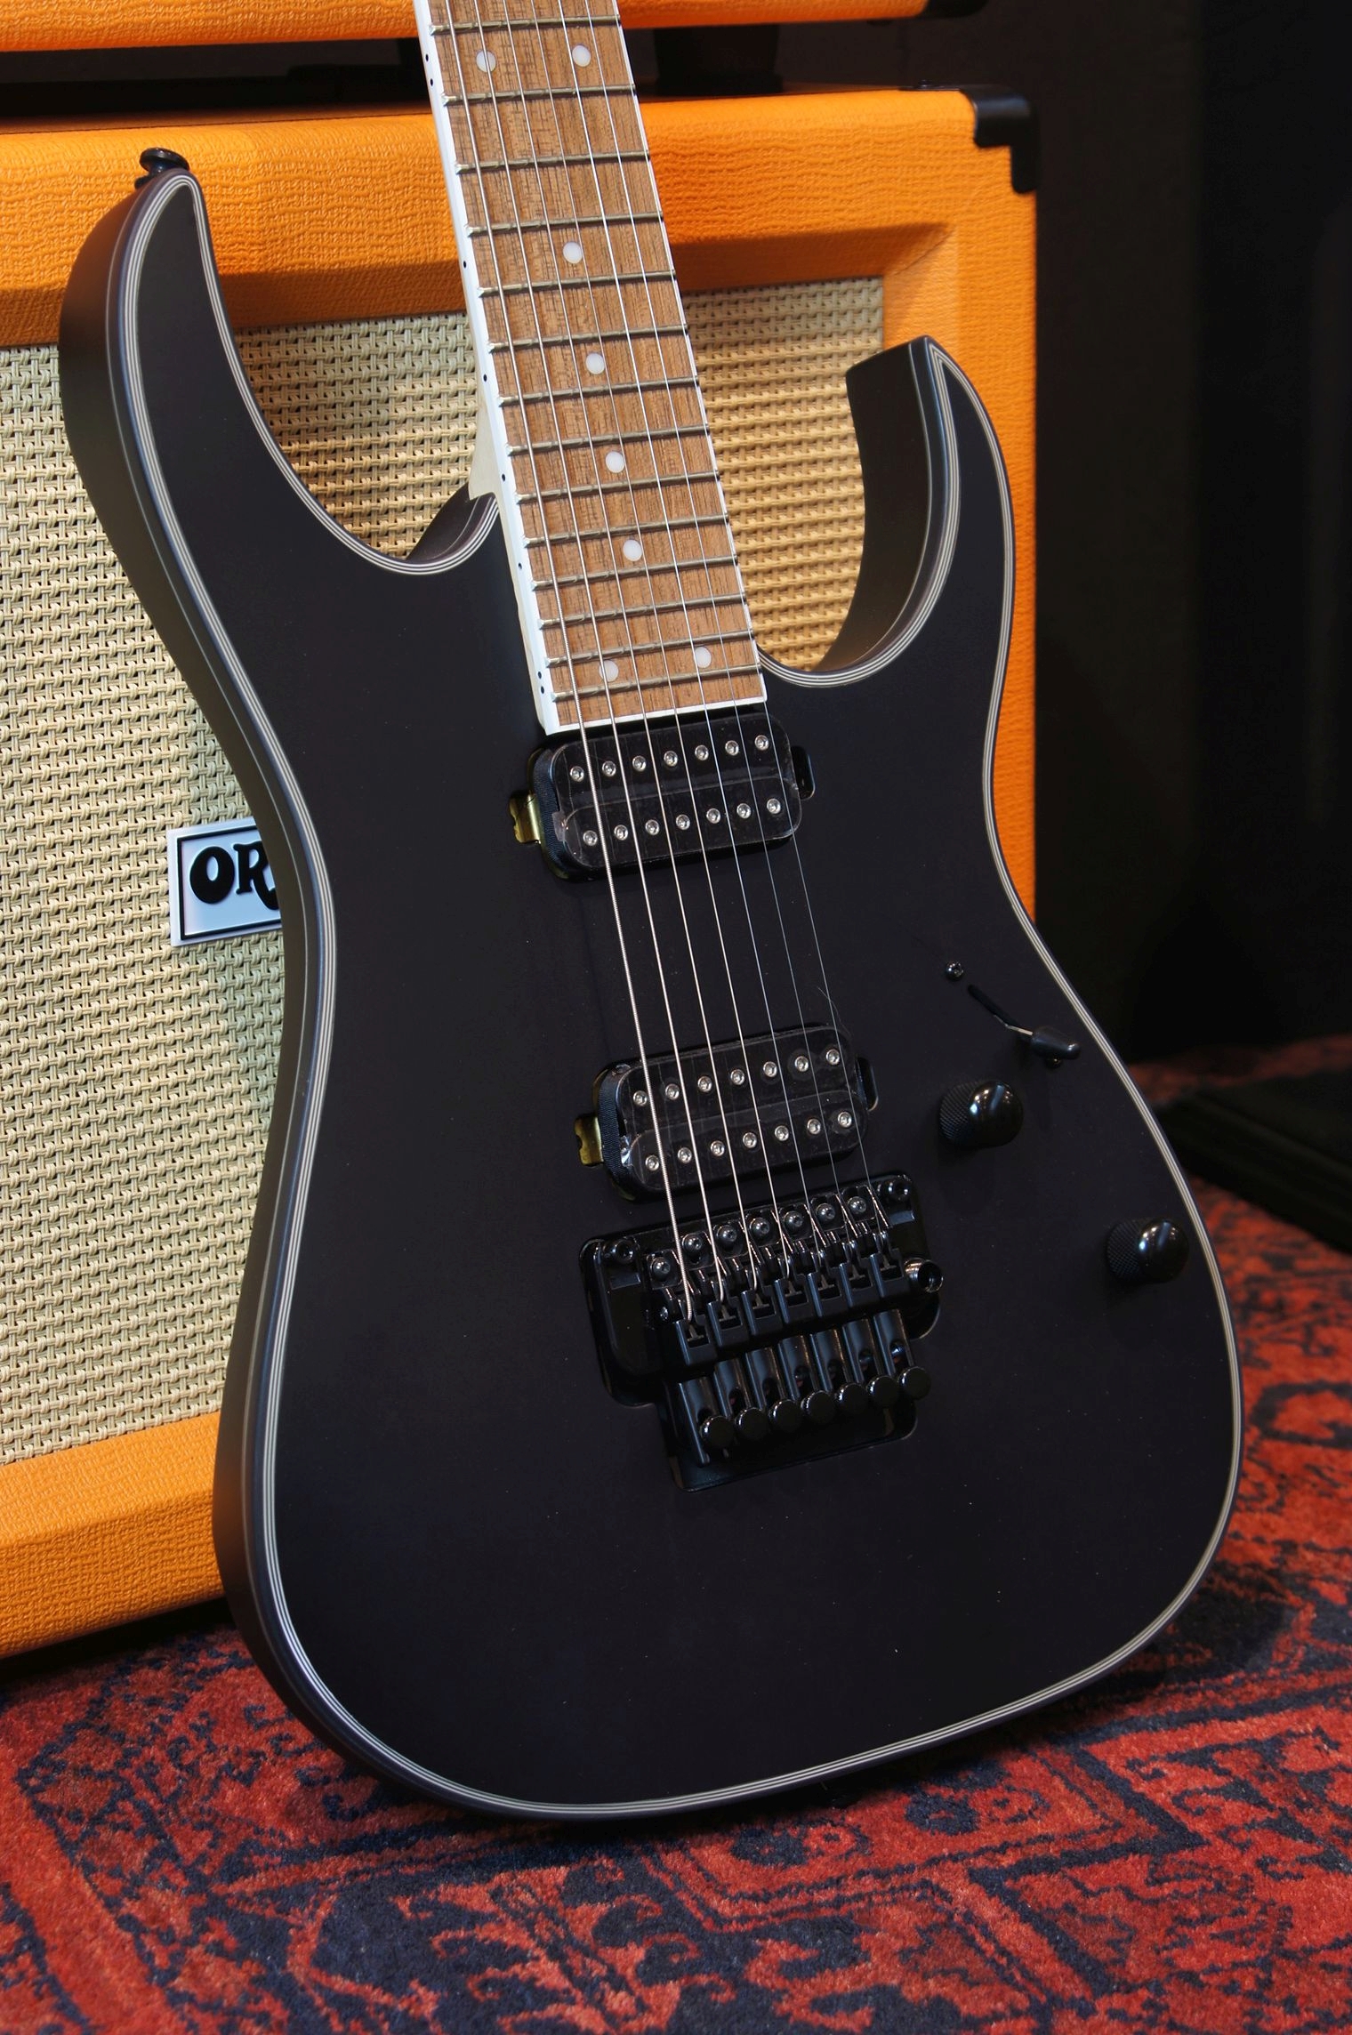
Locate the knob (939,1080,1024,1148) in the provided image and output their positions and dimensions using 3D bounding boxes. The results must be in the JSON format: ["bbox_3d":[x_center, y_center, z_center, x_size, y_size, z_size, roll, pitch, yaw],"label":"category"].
[{"bbox_3d":[0.087,0.027,1.196,0.018,0.018,0.018,-12,1,-33],"label":"knob"}]

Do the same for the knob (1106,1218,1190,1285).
[{"bbox_3d":[0.138,0.068,1.224,0.019,0.019,0.018,-12,1,-33],"label":"knob"}]

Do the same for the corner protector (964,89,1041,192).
[{"bbox_3d":[0.102,-0.292,1.401,0.036,0.037,0.035,-12,18,-35],"label":"corner protector"}]

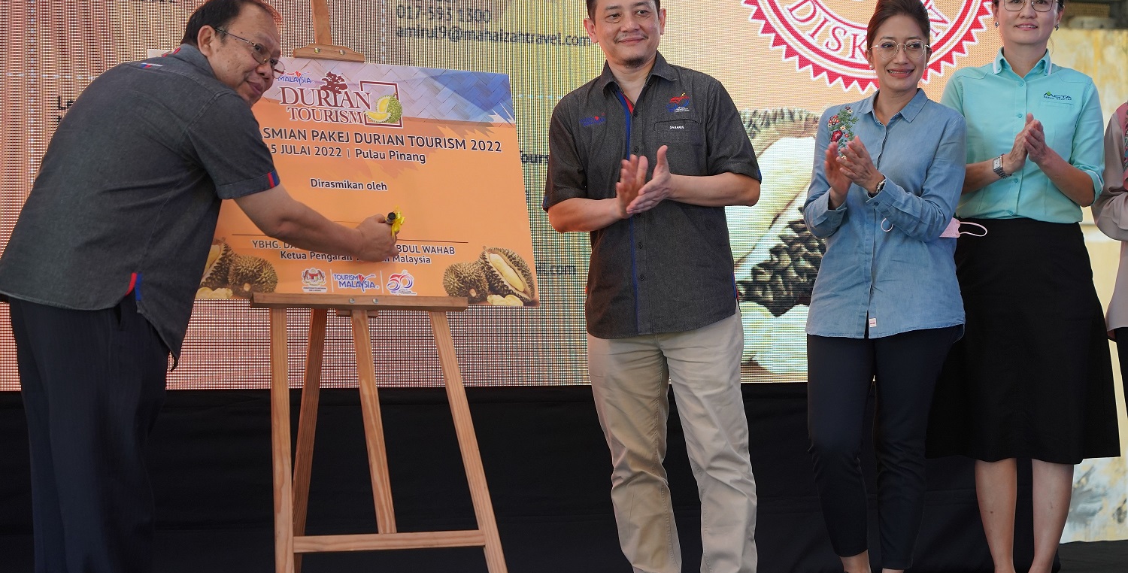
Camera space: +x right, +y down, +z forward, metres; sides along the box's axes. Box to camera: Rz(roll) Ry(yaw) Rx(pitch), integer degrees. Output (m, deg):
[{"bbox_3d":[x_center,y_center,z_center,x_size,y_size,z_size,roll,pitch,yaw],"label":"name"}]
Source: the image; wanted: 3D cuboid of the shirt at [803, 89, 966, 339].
[{"bbox_3d":[0.818,-0.184,6.560,0.400,0.635,0.350,0,0,20],"label":"shirt"}]

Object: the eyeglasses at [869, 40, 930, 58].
[{"bbox_3d":[0.855,-0.604,6.550,0.142,0.043,0.145,0,0,1],"label":"eyeglasses"}]

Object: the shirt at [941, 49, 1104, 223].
[{"bbox_3d":[1.173,-0.379,6.610,0.430,0.460,0.300,0,0,11],"label":"shirt"}]

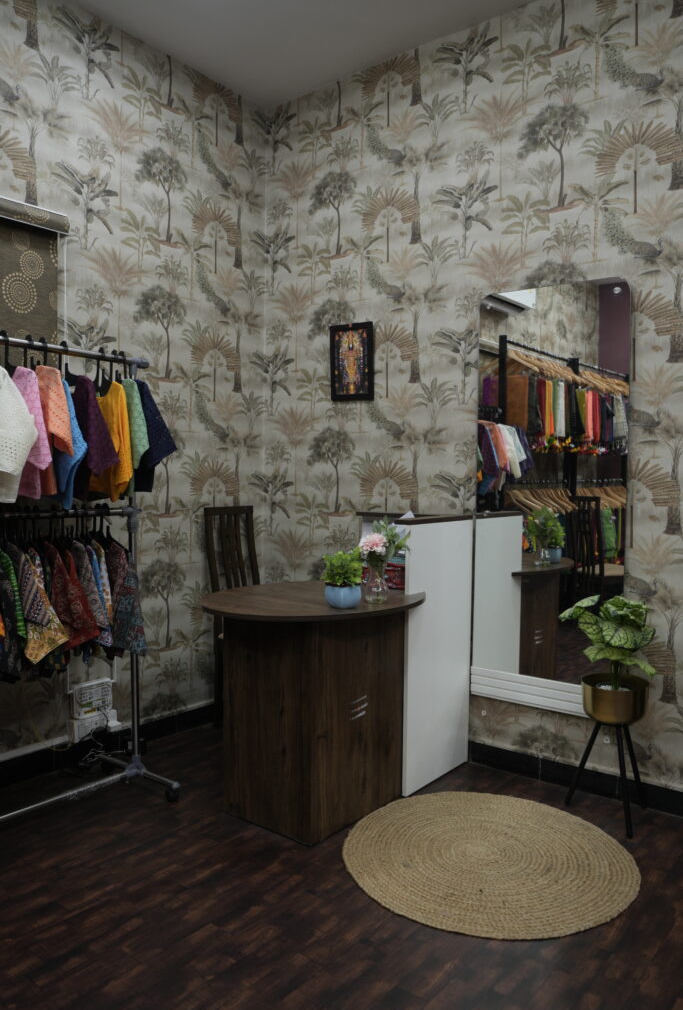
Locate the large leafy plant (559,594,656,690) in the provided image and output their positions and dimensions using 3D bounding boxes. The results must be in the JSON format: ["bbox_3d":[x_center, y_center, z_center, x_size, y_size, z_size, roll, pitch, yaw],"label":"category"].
[{"bbox_3d":[0.912,0.467,2.537,0.330,0.317,0.300,1,1,38],"label":"large leafy plant"}]

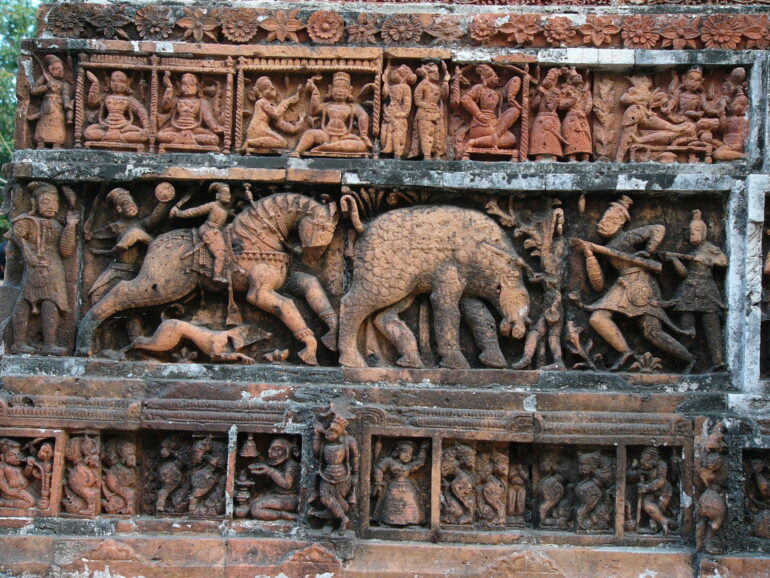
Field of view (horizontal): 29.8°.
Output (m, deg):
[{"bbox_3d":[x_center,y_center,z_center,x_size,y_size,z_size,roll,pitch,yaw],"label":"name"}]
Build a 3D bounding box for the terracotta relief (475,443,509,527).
[{"bbox_3d":[0.205,0.376,2.786,0.062,0.157,0.045,1,-2,2],"label":"terracotta relief"}]

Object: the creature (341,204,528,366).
[{"bbox_3d":[0.096,-0.008,2.805,0.367,0.325,0.085,1,-2,2],"label":"creature"}]

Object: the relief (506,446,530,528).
[{"bbox_3d":[0.257,0.381,2.784,0.042,0.153,0.045,1,-2,2],"label":"relief"}]

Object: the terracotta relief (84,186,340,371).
[{"bbox_3d":[-0.340,-0.025,2.818,0.505,0.344,0.085,1,-2,2],"label":"terracotta relief"}]

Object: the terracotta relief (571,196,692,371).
[{"bbox_3d":[0.484,-0.010,2.804,0.218,0.333,0.065,1,-2,2],"label":"terracotta relief"}]

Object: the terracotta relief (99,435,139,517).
[{"bbox_3d":[-0.515,0.363,2.805,0.061,0.142,0.050,1,-2,2],"label":"terracotta relief"}]

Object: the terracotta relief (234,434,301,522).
[{"bbox_3d":[-0.226,0.365,2.794,0.120,0.163,0.055,1,-2,2],"label":"terracotta relief"}]

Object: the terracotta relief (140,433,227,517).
[{"bbox_3d":[-0.390,0.358,2.802,0.158,0.156,0.050,1,-2,2],"label":"terracotta relief"}]

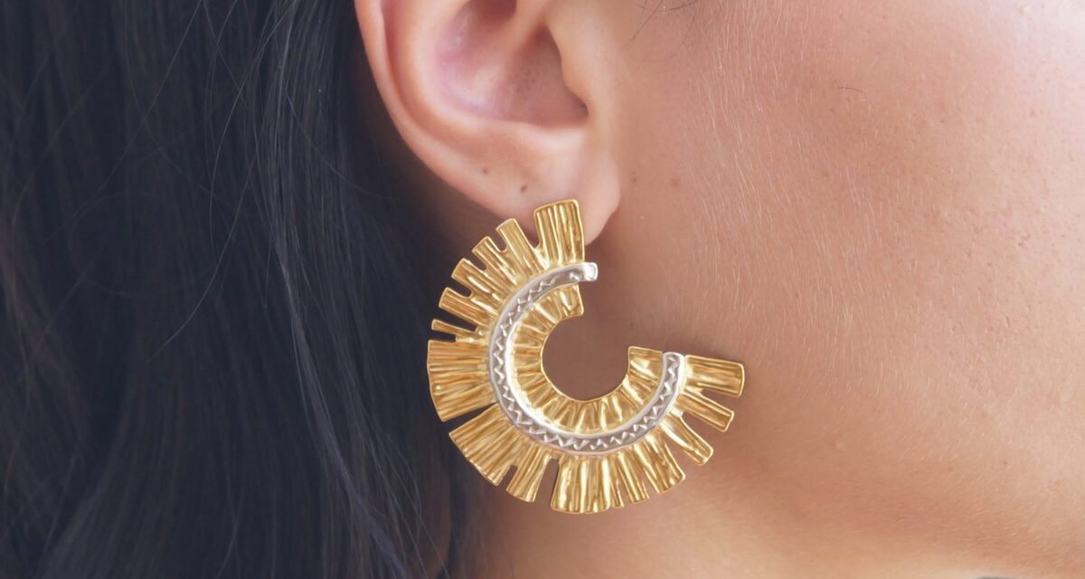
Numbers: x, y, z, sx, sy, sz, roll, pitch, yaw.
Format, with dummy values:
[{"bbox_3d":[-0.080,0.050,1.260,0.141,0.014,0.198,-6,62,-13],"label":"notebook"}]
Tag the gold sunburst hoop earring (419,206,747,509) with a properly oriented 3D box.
[{"bbox_3d":[0.007,0.011,0.435,0.051,0.051,0.006,0,1,-5],"label":"gold sunburst hoop earring"}]

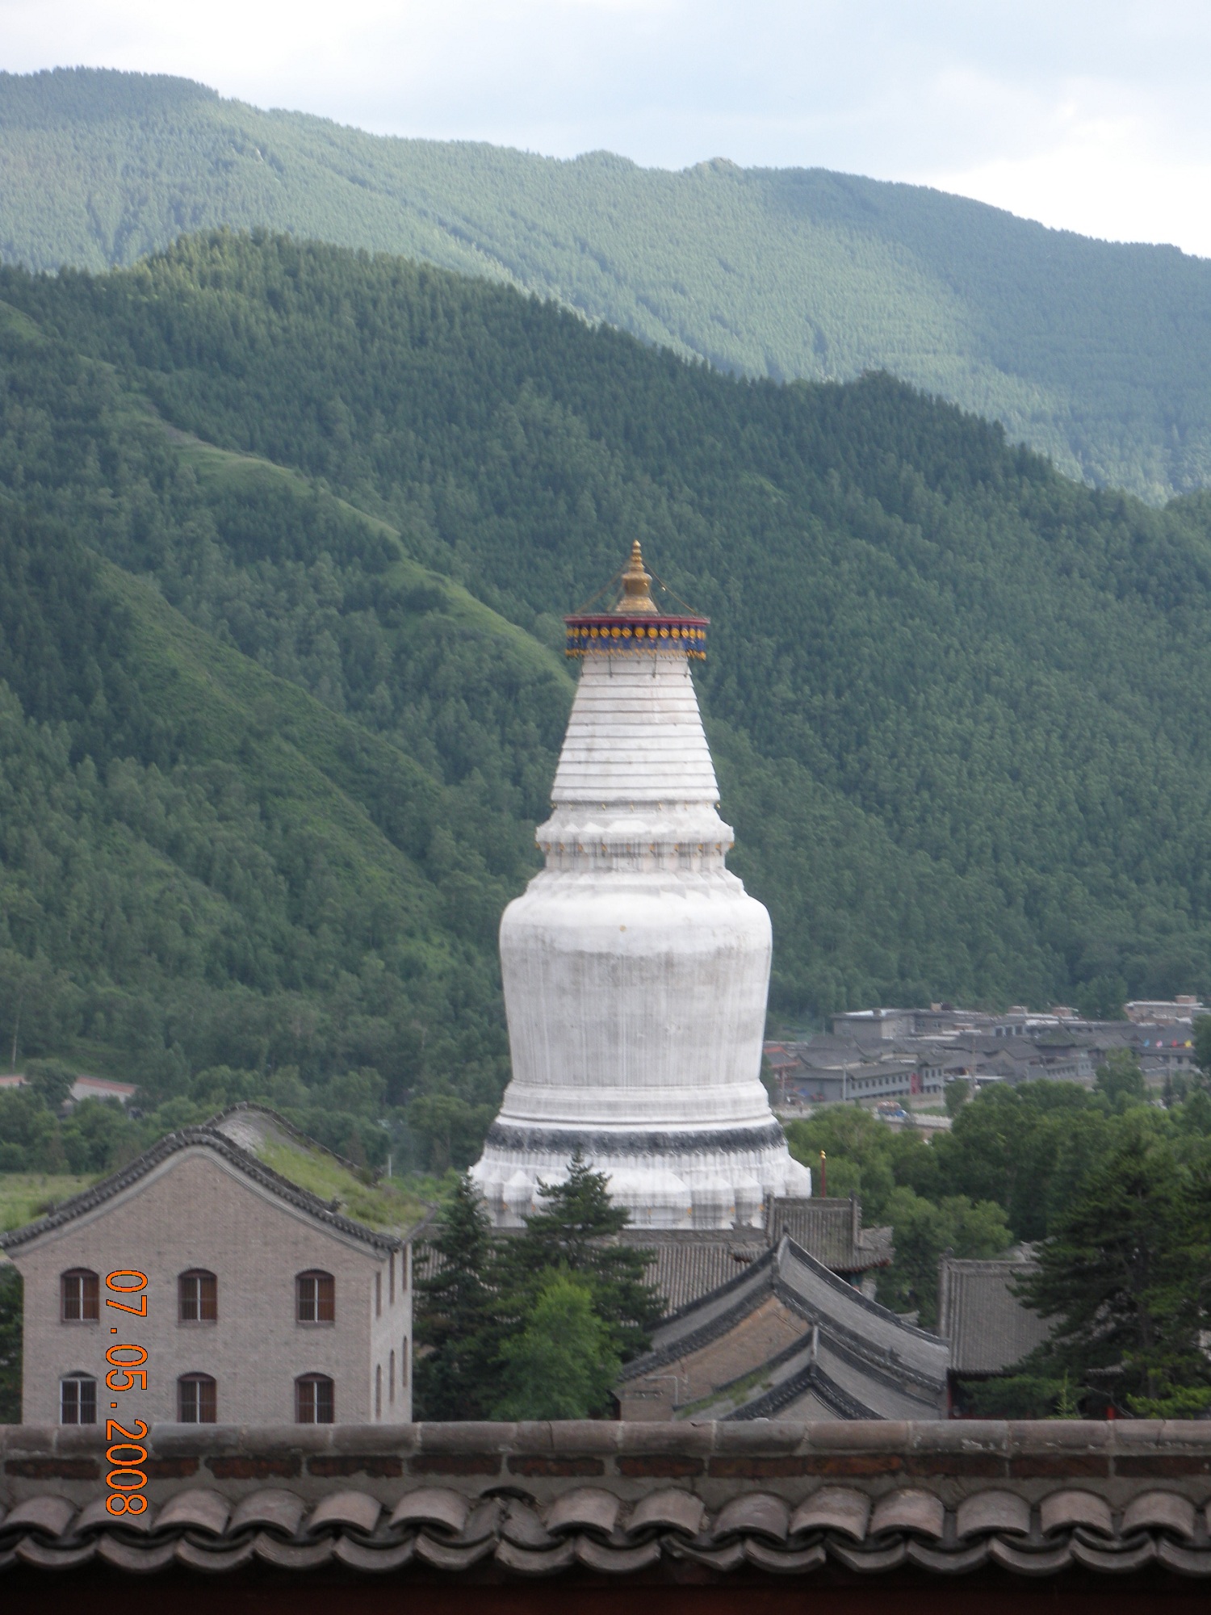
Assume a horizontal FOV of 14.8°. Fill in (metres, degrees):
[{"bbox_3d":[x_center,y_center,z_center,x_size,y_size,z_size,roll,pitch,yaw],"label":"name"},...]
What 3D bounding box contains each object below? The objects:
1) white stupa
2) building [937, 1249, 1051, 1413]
[{"bbox_3d":[2.030,9.100,295.000,22.500,52.000,22.500,0,0,5],"label":"white stupa"},{"bbox_3d":[20.200,24.000,210.000,10.800,8.400,9.500,0,0,3],"label":"building"}]

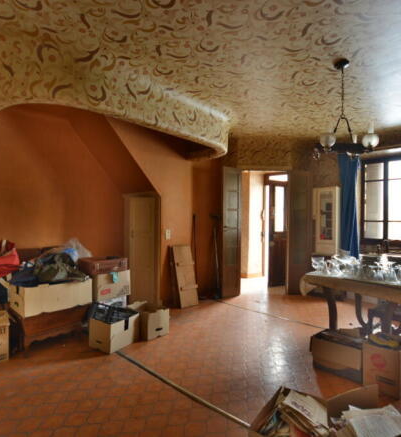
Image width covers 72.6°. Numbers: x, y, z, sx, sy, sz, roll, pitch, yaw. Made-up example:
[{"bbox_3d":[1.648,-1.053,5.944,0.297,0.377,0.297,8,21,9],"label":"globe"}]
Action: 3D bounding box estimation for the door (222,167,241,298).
[{"bbox_3d":[0.500,0.220,4.385,0.380,2.060,0.045,1,0,-35],"label":"door"}]

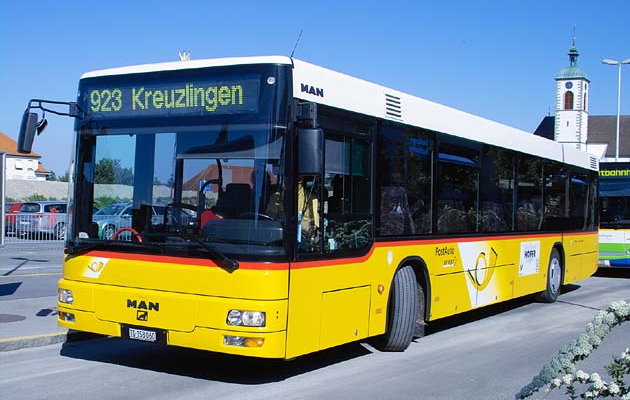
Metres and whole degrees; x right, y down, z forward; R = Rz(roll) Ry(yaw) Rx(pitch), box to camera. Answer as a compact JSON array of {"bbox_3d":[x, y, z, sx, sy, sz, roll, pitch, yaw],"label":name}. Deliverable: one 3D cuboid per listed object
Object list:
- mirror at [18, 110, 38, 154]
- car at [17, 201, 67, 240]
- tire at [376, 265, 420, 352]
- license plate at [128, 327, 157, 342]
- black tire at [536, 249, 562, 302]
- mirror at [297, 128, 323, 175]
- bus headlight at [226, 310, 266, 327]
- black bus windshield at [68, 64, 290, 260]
[{"bbox_3d":[-2.727,-0.632,7.316,0.120,0.385,0.200,11,-6,-32],"label":"mirror"},{"bbox_3d":[-9.660,0.800,30.840,1.760,1.460,4.380,1,-1,34],"label":"car"},{"bbox_3d":[0.899,1.178,8.414,0.275,0.945,0.945,7,-1,0],"label":"tire"},{"bbox_3d":[-1.487,1.171,6.662,0.305,0.084,0.020,1,-1,33],"label":"license plate"},{"bbox_3d":[3.989,1.303,13.321,0.285,0.950,0.950,1,-1,33],"label":"black tire"},{"bbox_3d":[-0.034,-0.396,6.282,0.190,0.385,0.110,1,-1,21],"label":"mirror"},{"bbox_3d":[-0.543,0.943,6.143,0.320,0.115,0.110,1,-1,24],"label":"bus headlight"},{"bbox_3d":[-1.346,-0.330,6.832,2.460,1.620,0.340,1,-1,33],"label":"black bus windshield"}]

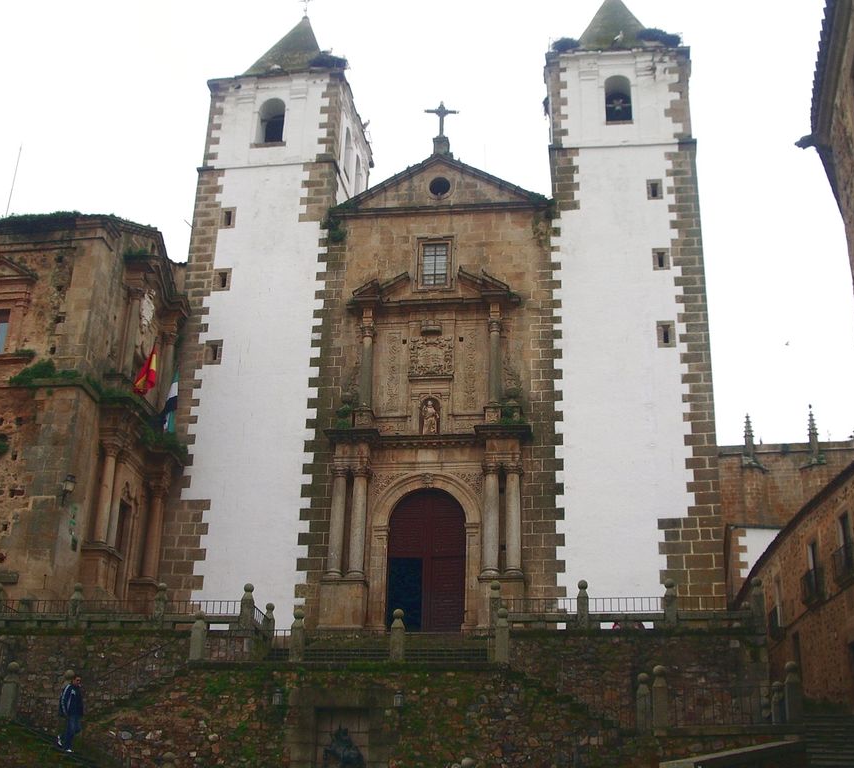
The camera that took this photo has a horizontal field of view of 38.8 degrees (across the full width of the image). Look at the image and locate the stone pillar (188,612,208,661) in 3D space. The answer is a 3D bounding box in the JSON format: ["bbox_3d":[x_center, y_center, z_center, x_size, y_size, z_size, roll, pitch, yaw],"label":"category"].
[{"bbox_3d":[-5.822,6.433,30.839,0.300,1.300,0.300,-2,-22,8],"label":"stone pillar"}]

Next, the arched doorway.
[{"bbox_3d":[0.057,6.640,45.654,2.850,5.550,0.200,-2,-22,8],"label":"arched doorway"}]

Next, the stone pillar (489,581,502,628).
[{"bbox_3d":[1.844,5.914,32.592,0.300,1.292,0.300,-2,-24,8],"label":"stone pillar"}]

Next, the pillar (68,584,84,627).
[{"bbox_3d":[-10.042,6.357,34.655,0.300,1.330,0.300,-2,-22,8],"label":"pillar"}]

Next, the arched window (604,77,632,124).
[{"bbox_3d":[8.137,-11.990,51.543,1.046,2.397,0.500,-1,-24,7],"label":"arched window"}]

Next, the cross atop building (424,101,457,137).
[{"bbox_3d":[0.672,-11.320,52.336,1.502,1.820,0.220,-2,-24,8],"label":"cross atop building"}]

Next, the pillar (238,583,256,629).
[{"bbox_3d":[-4.956,6.131,33.487,0.300,1.271,0.300,-2,-24,8],"label":"pillar"}]

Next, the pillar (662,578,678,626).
[{"bbox_3d":[6.388,5.778,31.989,0.300,1.294,0.300,-2,-24,8],"label":"pillar"}]

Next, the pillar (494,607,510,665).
[{"bbox_3d":[1.855,6.136,29.612,0.300,1.340,0.300,-2,-22,8],"label":"pillar"}]

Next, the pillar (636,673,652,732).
[{"bbox_3d":[5.054,7.408,28.182,0.300,1.340,0.300,-2,-22,8],"label":"pillar"}]

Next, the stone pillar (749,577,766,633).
[{"bbox_3d":[8.612,5.753,31.675,0.300,1.426,0.300,-2,-24,8],"label":"stone pillar"}]

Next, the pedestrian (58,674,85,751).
[{"bbox_3d":[-8.382,7.774,28.591,0.460,1.728,0.500,-11,-25,28],"label":"pedestrian"}]

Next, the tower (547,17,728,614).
[{"bbox_3d":[8.529,-4.266,52.108,6.050,31.600,6.700,-2,-22,8],"label":"tower"}]

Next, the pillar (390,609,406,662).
[{"bbox_3d":[-0.725,6.243,30.057,0.300,1.340,0.300,-2,-22,8],"label":"pillar"}]

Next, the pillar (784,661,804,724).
[{"bbox_3d":[7.837,6.620,26.033,0.320,1.319,0.320,-2,-24,8],"label":"pillar"}]

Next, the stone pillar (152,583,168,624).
[{"bbox_3d":[-7.431,6.173,33.829,0.300,1.242,0.300,-2,-24,8],"label":"stone pillar"}]

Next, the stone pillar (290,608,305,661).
[{"bbox_3d":[-3.220,6.266,30.245,0.310,1.324,0.310,-2,-24,8],"label":"stone pillar"}]

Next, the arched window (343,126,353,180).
[{"bbox_3d":[-3.620,-10.250,54.336,0.450,2.350,1.150,-2,-24,8],"label":"arched window"}]

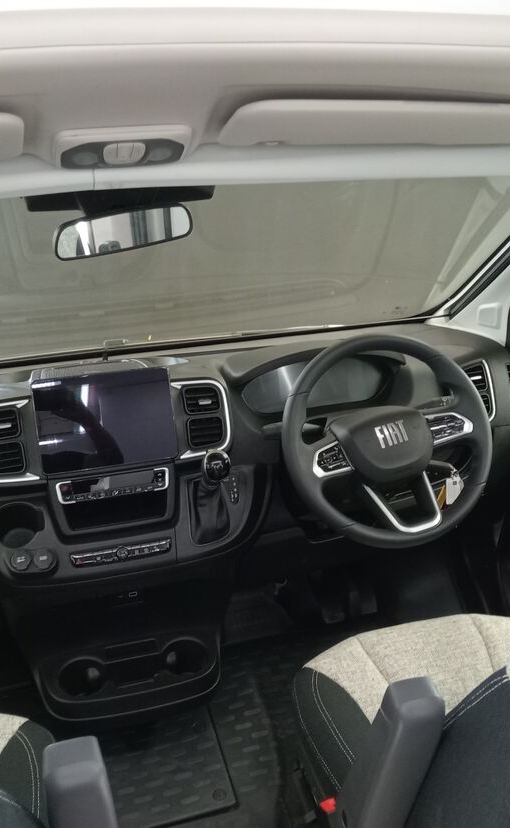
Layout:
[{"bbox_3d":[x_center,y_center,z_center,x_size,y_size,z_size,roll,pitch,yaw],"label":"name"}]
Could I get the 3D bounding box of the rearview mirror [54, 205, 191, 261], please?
[{"bbox_3d":[-0.212,-0.292,1.430,0.245,0.068,0.040,-17,36,-29],"label":"rearview mirror"}]

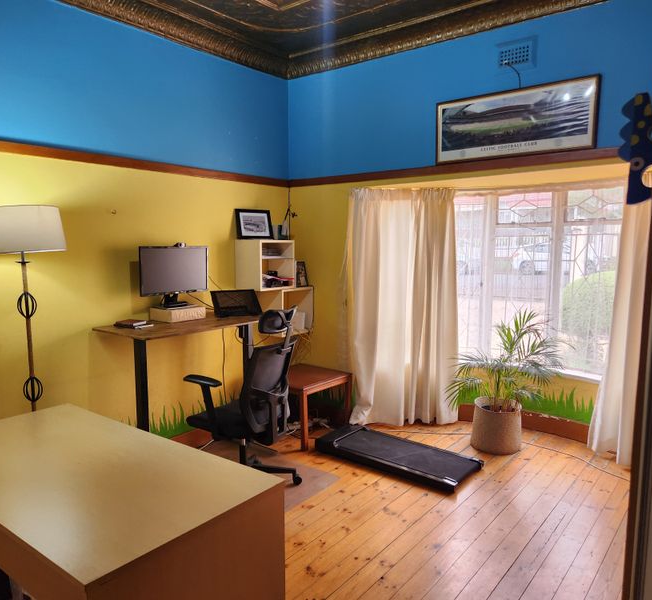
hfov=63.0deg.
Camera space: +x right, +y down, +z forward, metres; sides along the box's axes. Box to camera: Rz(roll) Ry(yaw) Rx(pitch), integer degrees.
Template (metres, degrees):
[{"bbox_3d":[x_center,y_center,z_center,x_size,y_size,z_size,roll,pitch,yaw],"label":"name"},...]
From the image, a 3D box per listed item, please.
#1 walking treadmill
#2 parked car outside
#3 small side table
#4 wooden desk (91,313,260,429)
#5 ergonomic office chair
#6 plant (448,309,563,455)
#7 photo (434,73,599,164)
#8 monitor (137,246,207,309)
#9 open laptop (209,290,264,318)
[{"bbox_3d":[0.517,1.119,3.913,1.150,0.100,0.500,5,8,38],"label":"walking treadmill"},{"bbox_3d":[10.621,-1.823,23.632,4.100,1.460,1.740,5,8,38],"label":"parked car outside"},{"bbox_3d":[-0.209,0.871,4.475,0.595,0.475,0.610,5,8,38],"label":"small side table"},{"bbox_3d":[-0.890,0.667,3.729,0.580,1.040,1.220,5,8,38],"label":"wooden desk"},{"bbox_3d":[-0.544,0.622,3.459,0.680,1.185,0.660,4,8,36],"label":"ergonomic office chair"},{"bbox_3d":[1.359,0.600,4.018,0.860,1.110,0.840,5,8,38],"label":"plant"},{"bbox_3d":[1.191,-1.138,3.460,1.050,0.415,0.030,5,15,38],"label":"photo"},{"bbox_3d":[-1.049,-0.170,3.705,0.190,0.420,0.560,5,8,38],"label":"monitor"},{"bbox_3d":[-0.697,0.010,4.095,0.355,0.190,0.290,-3,7,-25],"label":"open laptop"}]

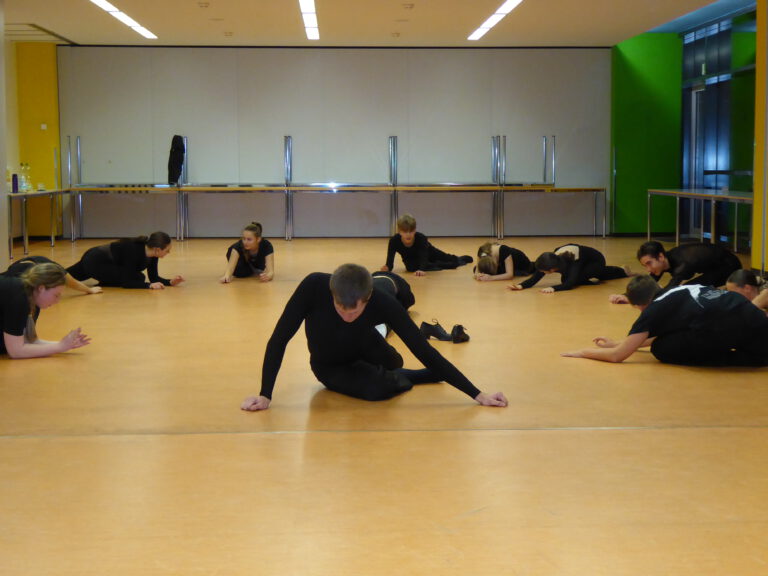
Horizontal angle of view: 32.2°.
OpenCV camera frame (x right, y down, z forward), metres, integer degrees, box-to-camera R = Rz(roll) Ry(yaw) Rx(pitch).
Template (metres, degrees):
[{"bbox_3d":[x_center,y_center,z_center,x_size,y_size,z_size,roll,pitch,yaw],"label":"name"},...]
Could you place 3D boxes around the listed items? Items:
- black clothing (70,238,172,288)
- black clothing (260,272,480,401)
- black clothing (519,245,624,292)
[{"bbox_3d":[-2.330,-0.236,11.446,1.080,0.410,0.620,2,5,17],"label":"black clothing"},{"bbox_3d":[-0.050,0.196,5.993,0.940,0.540,0.800,0,5,0],"label":"black clothing"},{"bbox_3d":[1.710,-0.207,11.509,0.580,0.340,1.300,4,7,37],"label":"black clothing"}]

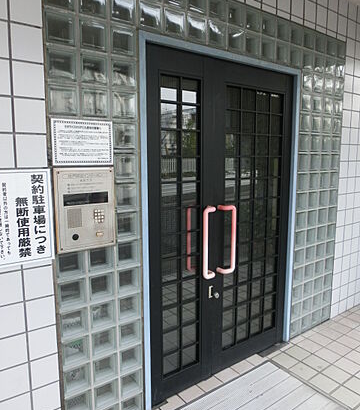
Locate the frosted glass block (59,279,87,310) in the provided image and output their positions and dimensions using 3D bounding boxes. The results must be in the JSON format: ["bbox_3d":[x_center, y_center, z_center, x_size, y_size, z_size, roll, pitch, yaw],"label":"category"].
[{"bbox_3d":[-0.555,0.439,1.686,0.145,0.145,0.090,-6,10,-35],"label":"frosted glass block"}]

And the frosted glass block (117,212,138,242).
[{"bbox_3d":[-0.304,0.103,1.821,0.147,0.147,0.090,-6,10,-35],"label":"frosted glass block"}]

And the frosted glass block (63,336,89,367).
[{"bbox_3d":[-0.551,0.735,1.712,0.145,0.145,0.090,-6,10,-36],"label":"frosted glass block"}]

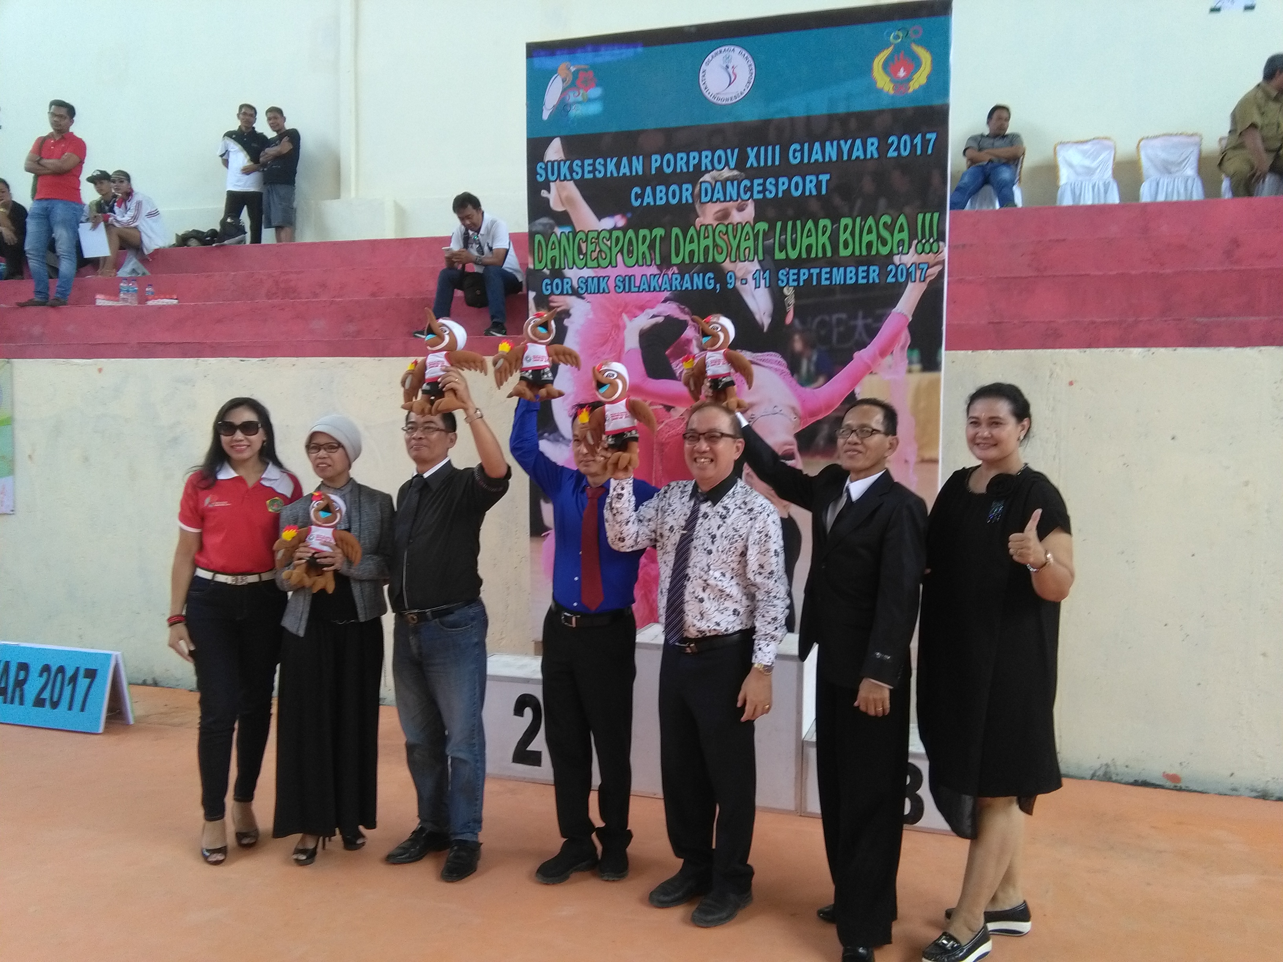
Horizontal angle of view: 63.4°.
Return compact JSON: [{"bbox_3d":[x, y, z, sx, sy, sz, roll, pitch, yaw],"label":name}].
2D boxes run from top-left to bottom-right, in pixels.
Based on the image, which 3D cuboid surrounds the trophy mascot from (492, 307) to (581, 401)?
[{"bbox_3d":[-0.358,-0.427,3.550,0.310,0.315,0.200,0,3,-6],"label":"trophy mascot"}]

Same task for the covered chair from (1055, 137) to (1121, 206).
[{"bbox_3d":[3.814,-2.556,8.865,0.480,0.890,0.500,1,2,17],"label":"covered chair"}]

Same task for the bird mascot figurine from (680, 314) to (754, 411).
[{"bbox_3d":[0.265,-0.415,3.630,0.260,0.340,0.180,-4,3,27],"label":"bird mascot figurine"}]

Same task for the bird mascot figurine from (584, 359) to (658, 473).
[{"bbox_3d":[-0.067,-0.197,3.220,0.240,0.350,0.190,1,3,15],"label":"bird mascot figurine"}]

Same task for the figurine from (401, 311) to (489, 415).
[{"bbox_3d":[-0.671,-0.403,3.520,0.300,0.355,0.200,1,3,14],"label":"figurine"}]

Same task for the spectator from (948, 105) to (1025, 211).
[{"bbox_3d":[2.964,-2.720,8.910,0.580,1.180,0.850,2,2,19],"label":"spectator"}]

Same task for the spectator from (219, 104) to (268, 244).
[{"bbox_3d":[-4.204,-3.137,10.979,0.480,1.660,0.340,0,2,-14],"label":"spectator"}]

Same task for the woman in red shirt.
[{"bbox_3d":[-1.490,0.527,3.824,0.480,1.660,0.340,0,2,-18],"label":"woman in red shirt"}]

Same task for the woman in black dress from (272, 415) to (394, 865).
[{"bbox_3d":[-1.127,0.563,3.796,0.450,1.600,0.400,0,2,-7],"label":"woman in black dress"}]

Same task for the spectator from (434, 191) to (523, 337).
[{"bbox_3d":[-1.173,-1.488,7.160,0.560,1.038,0.750,2,3,22],"label":"spectator"}]

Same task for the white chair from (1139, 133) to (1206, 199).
[{"bbox_3d":[4.426,-2.541,8.679,0.480,0.890,0.500,1,2,17],"label":"white chair"}]

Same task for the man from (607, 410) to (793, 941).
[{"bbox_3d":[0.188,0.576,3.441,0.600,1.680,0.440,2,4,24],"label":"man"}]

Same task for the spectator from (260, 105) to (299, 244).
[{"bbox_3d":[-3.767,-3.072,10.846,0.460,1.650,0.340,2,4,24],"label":"spectator"}]

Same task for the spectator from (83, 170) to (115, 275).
[{"bbox_3d":[-5.054,-2.373,9.732,0.460,1.084,0.700,2,3,22],"label":"spectator"}]

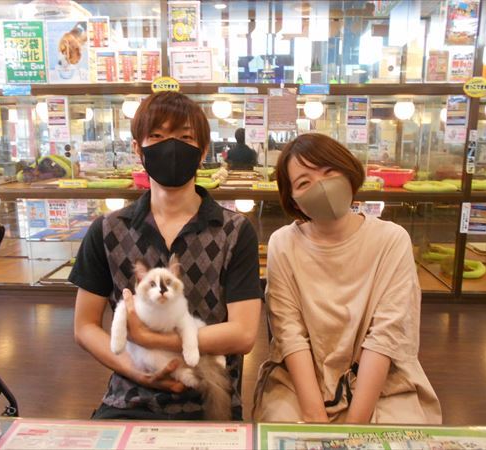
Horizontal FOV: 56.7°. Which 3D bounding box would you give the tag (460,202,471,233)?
[{"bbox_3d":[1.499,-0.049,3.037,0.070,0.200,0.006,1,11,3],"label":"tag"}]

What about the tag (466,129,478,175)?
[{"bbox_3d":[1.499,-0.479,2.957,0.052,0.310,0.006,1,11,3],"label":"tag"}]

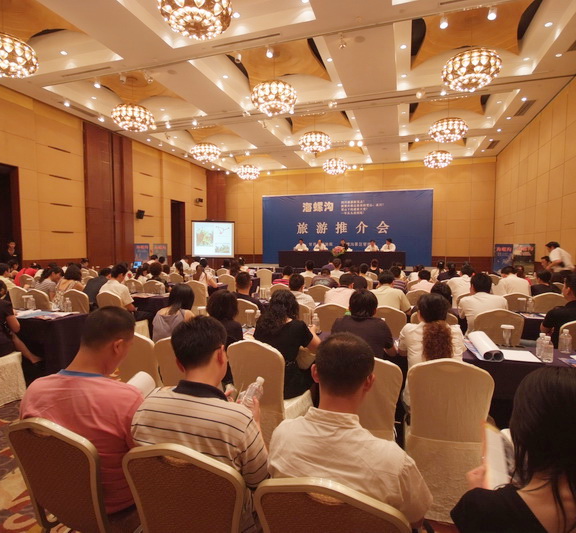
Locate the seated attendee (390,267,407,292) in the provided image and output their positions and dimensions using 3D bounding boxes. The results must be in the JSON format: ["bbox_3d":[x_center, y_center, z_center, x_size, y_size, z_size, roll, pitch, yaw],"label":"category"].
[{"bbox_3d":[1.751,0.612,5.382,0.500,1.230,0.720,1,3,15],"label":"seated attendee"}]

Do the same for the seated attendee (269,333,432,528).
[{"bbox_3d":[0.270,0.841,1.300,0.500,1.300,0.760,1,3,20],"label":"seated attendee"}]

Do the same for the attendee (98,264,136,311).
[{"bbox_3d":[-2.308,0.619,5.021,0.500,1.300,0.780,1,3,21],"label":"attendee"}]

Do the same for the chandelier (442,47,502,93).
[{"bbox_3d":[3.884,-4.139,7.061,1.114,0.608,1.114,1,3,19],"label":"chandelier"}]

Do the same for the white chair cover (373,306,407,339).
[{"bbox_3d":[1.085,0.869,3.663,0.450,0.935,0.520,1,3,19],"label":"white chair cover"}]

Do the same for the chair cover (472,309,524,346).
[{"bbox_3d":[2.140,0.880,3.474,0.450,0.935,0.520,1,3,19],"label":"chair cover"}]

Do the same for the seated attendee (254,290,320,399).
[{"bbox_3d":[0.015,0.800,2.688,0.480,1.230,0.760,1,3,20],"label":"seated attendee"}]

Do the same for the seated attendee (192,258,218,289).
[{"bbox_3d":[-1.568,0.570,6.551,0.500,1.230,0.750,2,4,34],"label":"seated attendee"}]

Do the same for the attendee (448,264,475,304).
[{"bbox_3d":[2.800,0.634,5.281,0.520,1.320,0.750,1,3,15],"label":"attendee"}]

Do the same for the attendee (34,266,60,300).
[{"bbox_3d":[-4.216,0.619,5.841,0.480,1.250,0.760,1,3,20],"label":"attendee"}]

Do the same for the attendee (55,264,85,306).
[{"bbox_3d":[-3.373,0.625,5.117,0.500,1.260,0.750,2,3,29],"label":"attendee"}]

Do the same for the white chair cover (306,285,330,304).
[{"bbox_3d":[0.581,0.766,5.669,0.450,0.935,0.520,1,3,19],"label":"white chair cover"}]

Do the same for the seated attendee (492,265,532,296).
[{"bbox_3d":[3.480,0.647,5.330,0.520,1.300,0.750,1,3,15],"label":"seated attendee"}]

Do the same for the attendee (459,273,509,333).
[{"bbox_3d":[2.222,0.700,3.808,0.520,1.240,0.750,1,3,15],"label":"attendee"}]

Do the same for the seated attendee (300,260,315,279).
[{"bbox_3d":[0.470,0.507,7.446,0.500,1.270,0.750,1,3,19],"label":"seated attendee"}]

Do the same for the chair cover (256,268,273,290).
[{"bbox_3d":[-0.560,0.523,9.334,0.460,0.920,0.550,1,3,17],"label":"chair cover"}]

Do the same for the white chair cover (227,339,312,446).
[{"bbox_3d":[-0.112,0.945,2.449,0.455,0.933,0.540,2,3,25],"label":"white chair cover"}]

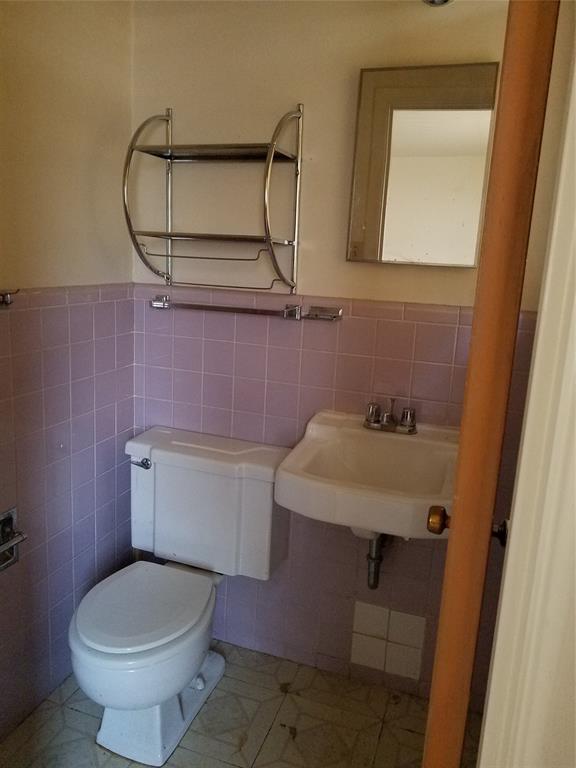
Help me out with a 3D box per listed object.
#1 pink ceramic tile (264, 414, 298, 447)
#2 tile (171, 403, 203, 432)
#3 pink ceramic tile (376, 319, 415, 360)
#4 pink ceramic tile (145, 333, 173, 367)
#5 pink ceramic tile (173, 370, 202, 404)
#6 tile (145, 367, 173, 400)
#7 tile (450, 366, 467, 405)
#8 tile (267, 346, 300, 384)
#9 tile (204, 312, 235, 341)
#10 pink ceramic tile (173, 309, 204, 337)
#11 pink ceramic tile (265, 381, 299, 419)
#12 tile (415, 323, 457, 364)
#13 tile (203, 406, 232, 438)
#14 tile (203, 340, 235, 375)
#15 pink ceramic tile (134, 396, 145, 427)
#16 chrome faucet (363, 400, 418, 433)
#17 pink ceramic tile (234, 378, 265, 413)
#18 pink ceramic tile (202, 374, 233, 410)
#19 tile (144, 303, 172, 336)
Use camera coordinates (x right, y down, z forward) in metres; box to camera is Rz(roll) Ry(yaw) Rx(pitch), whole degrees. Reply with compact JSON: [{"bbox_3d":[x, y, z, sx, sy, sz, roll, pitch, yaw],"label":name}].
[{"bbox_3d":[-0.024,0.156,1.816,0.107,0.107,0.010,7,13,17],"label":"pink ceramic tile"},{"bbox_3d":[-0.333,0.117,1.911,0.108,0.108,0.010,7,13,18],"label":"tile"},{"bbox_3d":[0.306,-0.125,1.638,0.108,0.108,0.010,7,13,18],"label":"pink ceramic tile"},{"bbox_3d":[-0.424,-0.110,1.897,0.108,0.108,0.010,7,13,18],"label":"pink ceramic tile"},{"bbox_3d":[-0.324,0.012,1.883,0.108,0.107,0.009,7,13,18],"label":"pink ceramic tile"},{"bbox_3d":[-0.427,-0.001,1.918,0.107,0.107,0.009,7,13,18],"label":"tile"},{"bbox_3d":[0.508,0.008,1.594,0.108,0.108,0.010,7,13,18],"label":"tile"},{"bbox_3d":[-0.010,-0.057,1.762,0.108,0.108,0.010,7,13,18],"label":"tile"},{"bbox_3d":[-0.210,-0.188,1.807,0.107,0.107,0.009,7,13,18],"label":"tile"},{"bbox_3d":[-0.313,-0.200,1.837,0.108,0.107,0.009,7,13,18],"label":"pink ceramic tile"},{"bbox_3d":[-0.016,0.050,1.780,0.108,0.107,0.009,7,13,18],"label":"pink ceramic tile"},{"bbox_3d":[0.411,-0.112,1.619,0.107,0.107,0.010,7,13,17],"label":"tile"},{"bbox_3d":[-0.232,0.130,1.880,0.107,0.107,0.010,7,13,17],"label":"tile"},{"bbox_3d":[-0.219,-0.084,1.834,0.107,0.107,0.010,7,13,17],"label":"tile"},{"bbox_3d":[-0.503,0.096,1.968,0.035,0.107,0.009,7,13,18],"label":"pink ceramic tile"},{"bbox_3d":[0.281,0.089,1.571,0.152,0.086,0.110,7,13,18],"label":"chrome faucet"},{"bbox_3d":[-0.120,0.037,1.820,0.108,0.108,0.010,7,13,18],"label":"pink ceramic tile"},{"bbox_3d":[-0.222,0.025,1.855,0.107,0.107,0.009,7,13,18],"label":"pink ceramic tile"},{"bbox_3d":[-0.417,-0.217,1.874,0.102,0.107,0.010,7,13,17],"label":"tile"}]

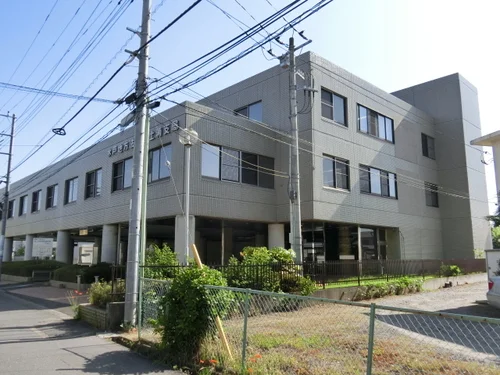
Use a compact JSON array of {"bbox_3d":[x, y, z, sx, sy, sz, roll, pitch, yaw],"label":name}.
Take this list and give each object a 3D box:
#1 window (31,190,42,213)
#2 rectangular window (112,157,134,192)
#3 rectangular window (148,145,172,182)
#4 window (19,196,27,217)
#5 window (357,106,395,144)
[{"bbox_3d":[-17.200,1.141,33.996,0.190,1.638,2.342,9,-13,-42],"label":"window"},{"bbox_3d":[-7.016,-0.662,23.280,0.190,1.677,2.381,9,-13,-42],"label":"rectangular window"},{"bbox_3d":[-4.220,-1.063,19.567,0.150,1.619,2.227,9,-13,-42],"label":"rectangular window"},{"bbox_3d":[-19.126,1.550,35.545,0.150,1.645,2.279,9,-13,-42],"label":"window"},{"bbox_3d":[7.792,-3.809,25.914,4.301,1.690,0.190,9,-13,-42],"label":"window"}]

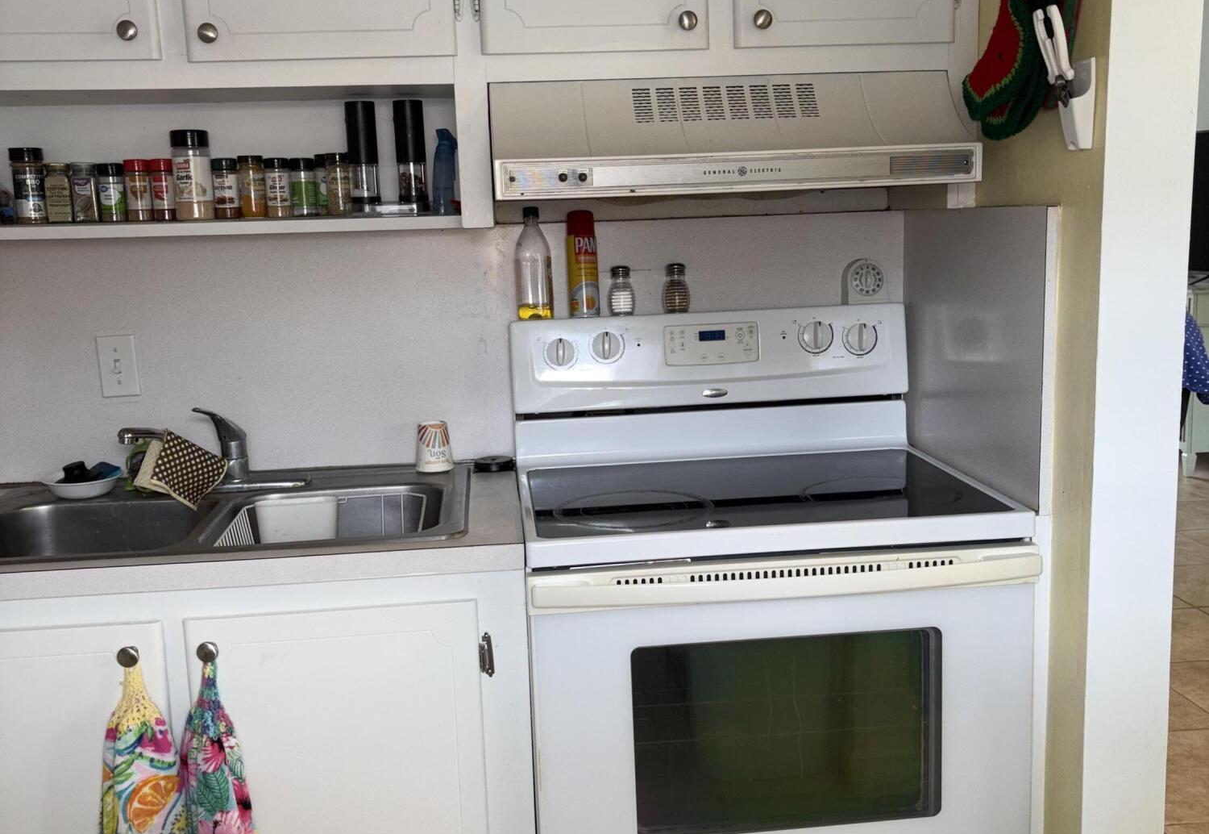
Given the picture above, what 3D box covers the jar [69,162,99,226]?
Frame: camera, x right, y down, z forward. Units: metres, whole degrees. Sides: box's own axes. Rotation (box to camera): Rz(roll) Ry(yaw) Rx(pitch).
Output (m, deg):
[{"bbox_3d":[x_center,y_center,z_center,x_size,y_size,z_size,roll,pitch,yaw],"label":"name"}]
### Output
[{"bbox_3d":[-0.876,-0.378,2.042,0.043,0.098,0.043,-3,9,-5],"label":"jar"}]

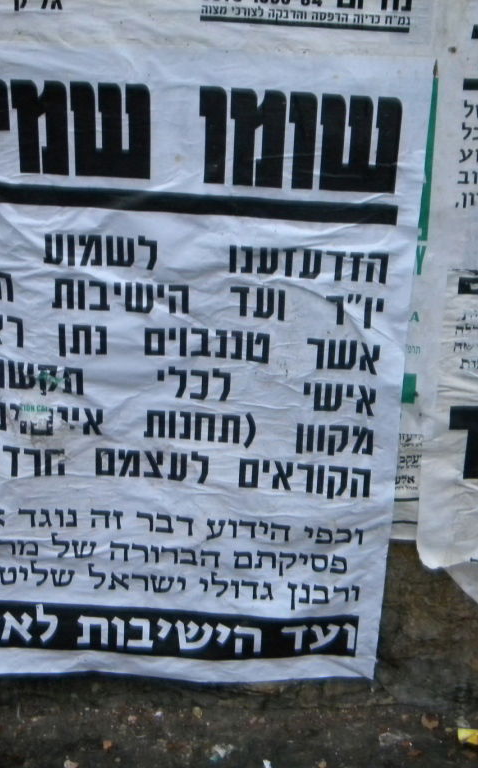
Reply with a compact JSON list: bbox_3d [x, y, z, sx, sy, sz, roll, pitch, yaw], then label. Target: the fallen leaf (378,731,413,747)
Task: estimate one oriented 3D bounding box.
[{"bbox_3d":[0.174,0.394,1.546,0.040,0.009,0.025,1,25,-3],"label":"fallen leaf"}]

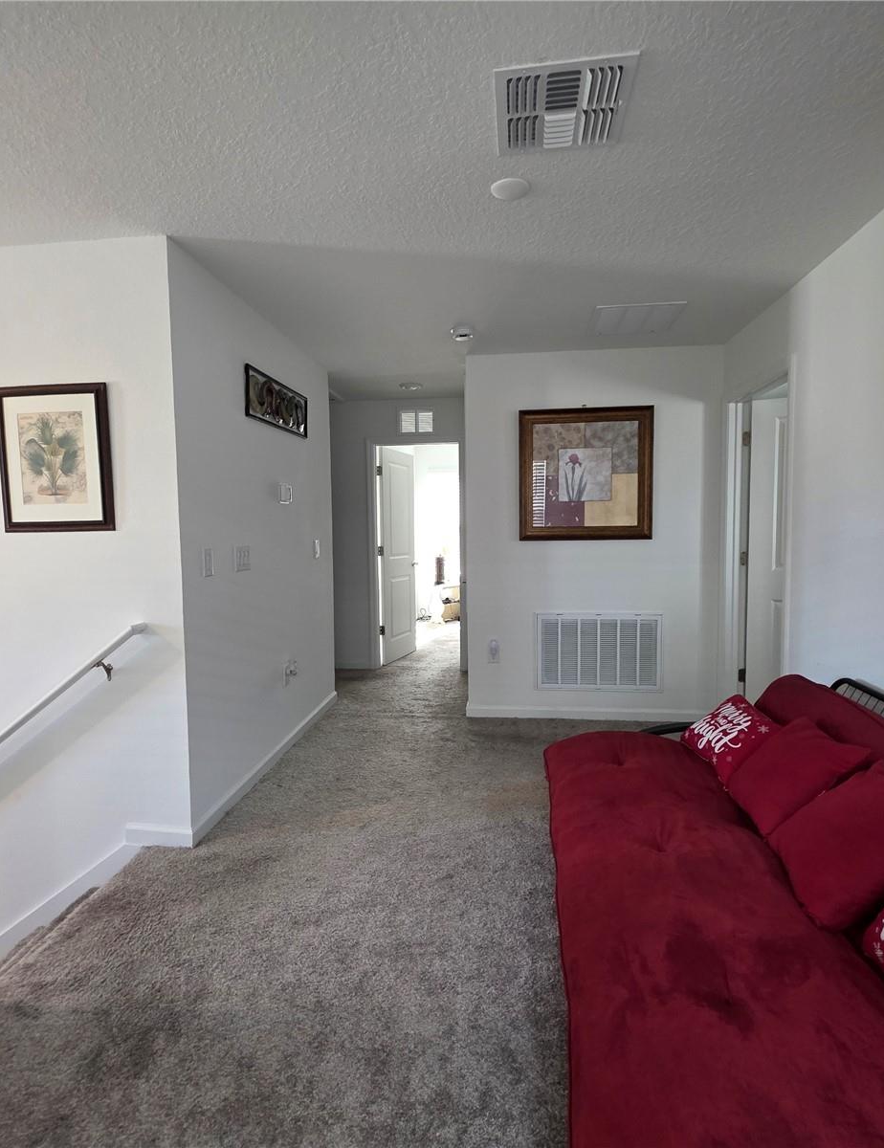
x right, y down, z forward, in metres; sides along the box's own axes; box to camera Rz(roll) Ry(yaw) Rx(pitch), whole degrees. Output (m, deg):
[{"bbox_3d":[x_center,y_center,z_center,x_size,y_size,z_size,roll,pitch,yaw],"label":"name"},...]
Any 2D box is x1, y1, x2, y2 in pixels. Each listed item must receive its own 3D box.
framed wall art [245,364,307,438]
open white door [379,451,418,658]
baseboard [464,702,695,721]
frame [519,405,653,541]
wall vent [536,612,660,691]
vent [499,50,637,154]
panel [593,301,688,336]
[{"bbox_3d":[-0.919,-0.951,3.270,0.030,0.256,0.806,0,5,7],"label":"framed wall art"},{"bbox_3d":[-0.425,-0.174,5.686,0.035,2.030,0.750,1,5,21],"label":"open white door"},{"bbox_3d":[0.983,0.948,3.898,1.633,0.085,0.015,0,5,7],"label":"baseboard"},{"bbox_3d":[0.938,-0.647,3.763,0.850,0.851,0.030,0,5,7],"label":"frame"},{"bbox_3d":[1.048,0.526,3.855,0.828,0.520,0.015,0,5,7],"label":"wall vent"},{"bbox_3d":[0.321,-1.252,1.557,0.345,0.015,0.328,0,5,7],"label":"vent"},{"bbox_3d":[1.047,-1.389,3.141,0.452,0.015,0.443,0,5,7],"label":"panel"}]

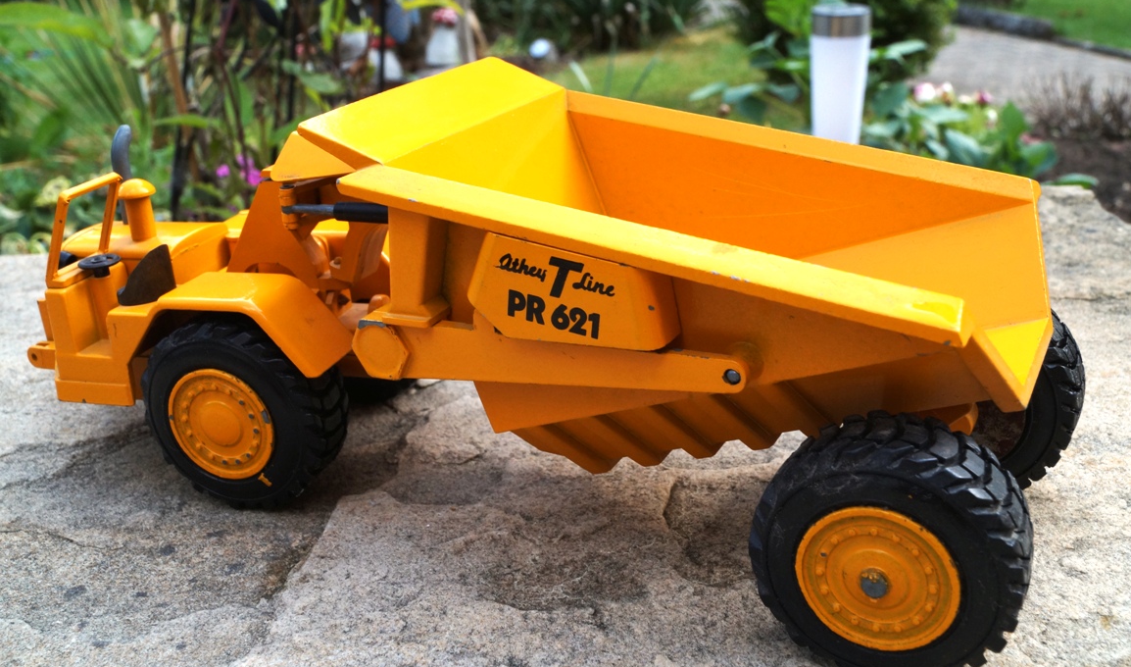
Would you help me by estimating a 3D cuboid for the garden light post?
[{"bbox_3d":[0.306,-0.200,1.297,0.062,0.330,0.062,-2,21,0],"label":"garden light post"}]

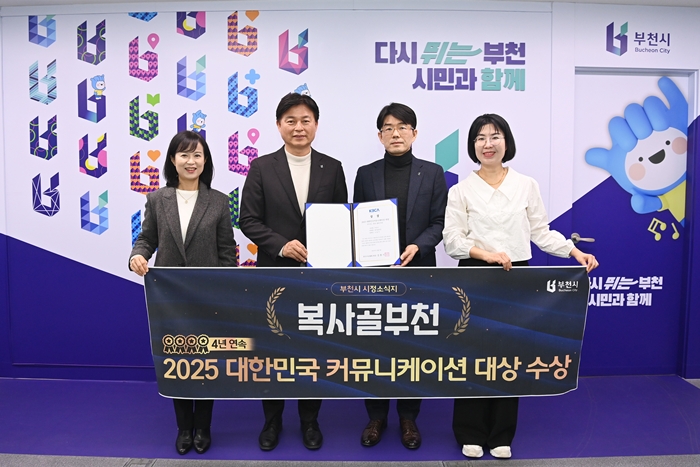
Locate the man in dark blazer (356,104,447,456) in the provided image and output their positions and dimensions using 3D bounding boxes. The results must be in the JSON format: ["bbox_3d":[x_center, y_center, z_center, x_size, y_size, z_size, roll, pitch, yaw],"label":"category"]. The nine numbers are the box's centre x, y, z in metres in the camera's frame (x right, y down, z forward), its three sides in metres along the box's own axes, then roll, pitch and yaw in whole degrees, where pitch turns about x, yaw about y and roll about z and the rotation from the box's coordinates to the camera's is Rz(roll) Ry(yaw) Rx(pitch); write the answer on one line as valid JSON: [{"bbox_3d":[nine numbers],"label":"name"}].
[{"bbox_3d":[0.253,0.185,2.386,0.477,1.708,0.416,1,3,3],"label":"man in dark blazer"}]

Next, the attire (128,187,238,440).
[{"bbox_3d":[-0.801,0.358,2.344,0.467,1.229,0.376,0,3,-11],"label":"attire"}]

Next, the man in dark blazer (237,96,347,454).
[{"bbox_3d":[-0.282,0.158,2.375,0.528,1.755,0.426,0,3,-4],"label":"man in dark blazer"}]

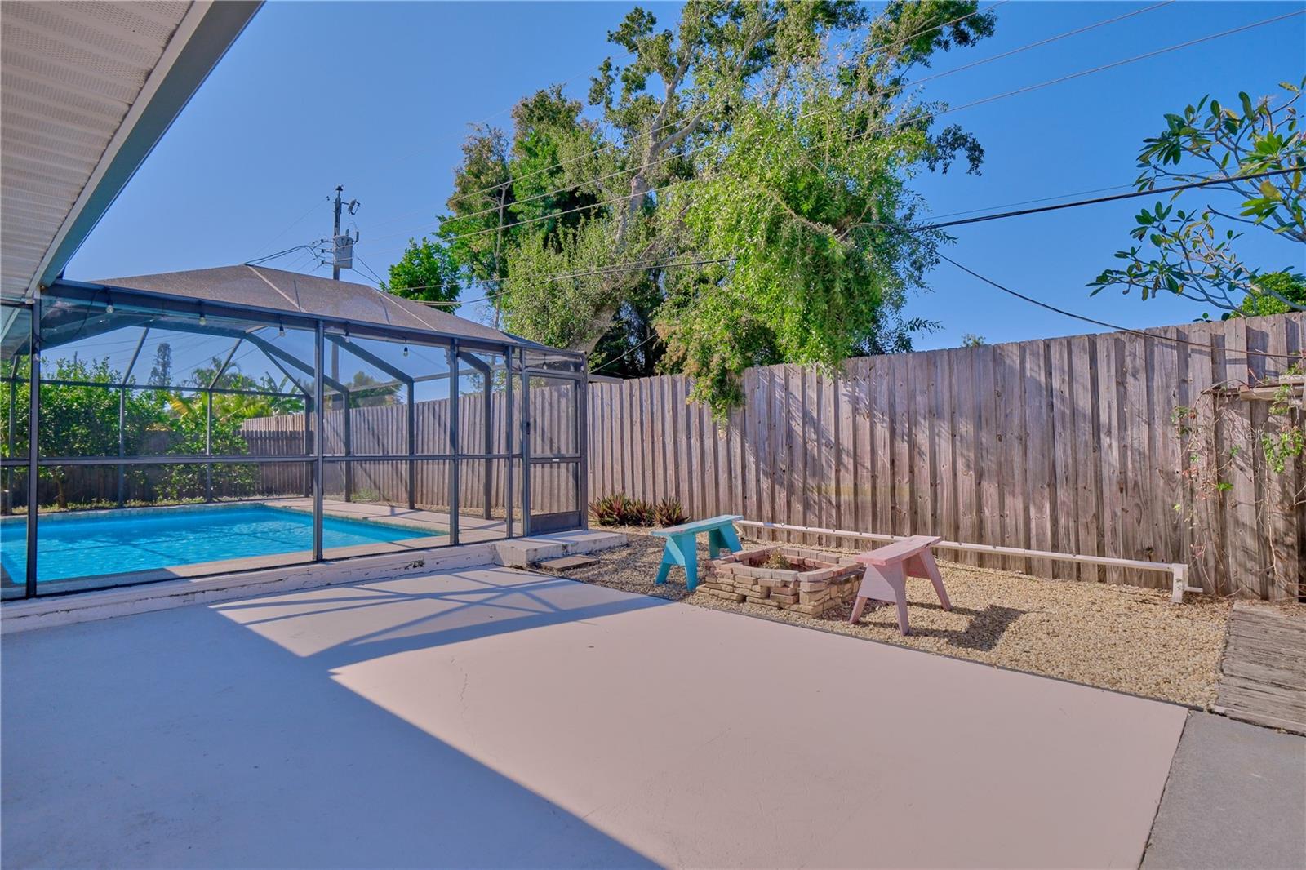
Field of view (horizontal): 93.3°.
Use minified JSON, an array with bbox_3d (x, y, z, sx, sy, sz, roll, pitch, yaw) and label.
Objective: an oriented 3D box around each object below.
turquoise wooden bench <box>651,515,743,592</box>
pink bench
[{"bbox_3d":[0.476,1.117,5.900,0.400,0.505,1.270,-1,-1,39],"label":"turquoise wooden bench"},{"bbox_3d":[1.853,1.086,4.571,0.410,0.510,1.160,-1,-1,42],"label":"pink bench"}]

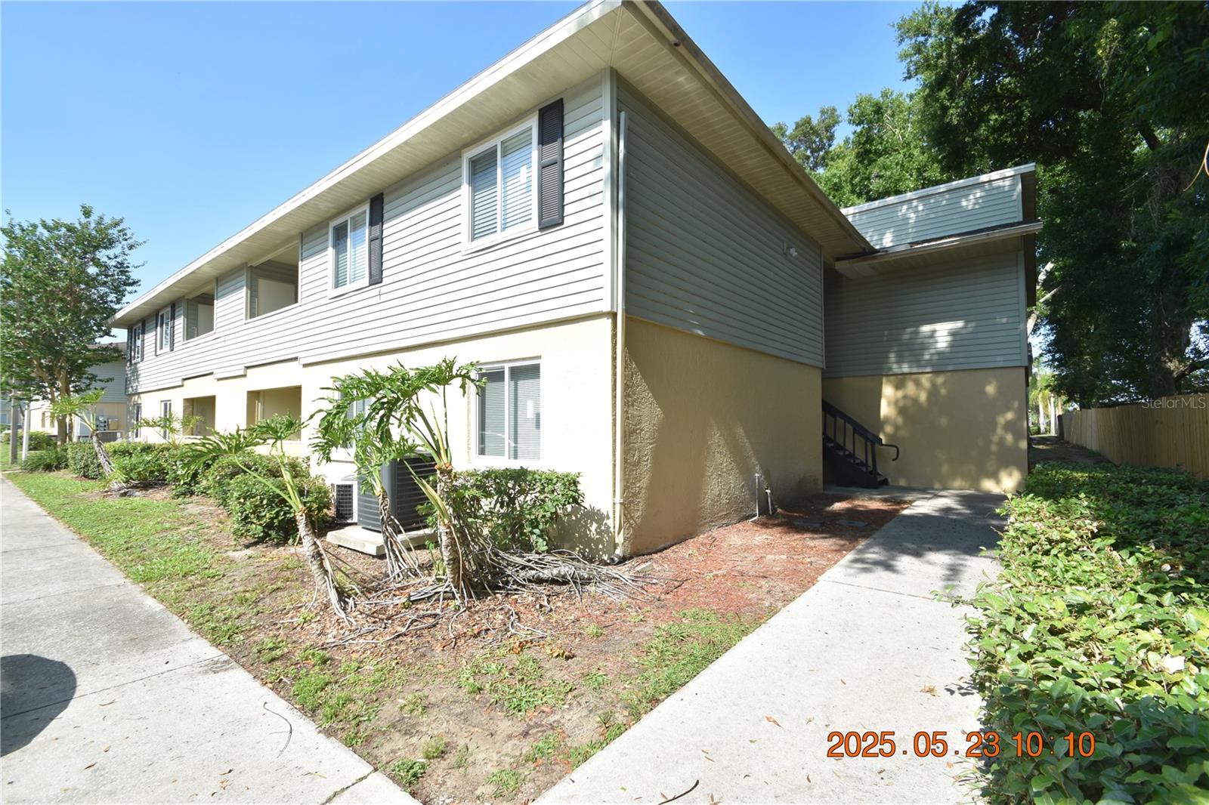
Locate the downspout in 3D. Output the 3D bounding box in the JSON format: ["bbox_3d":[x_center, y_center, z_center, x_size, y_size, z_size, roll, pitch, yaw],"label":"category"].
[{"bbox_3d":[0.157,-0.742,5.108,0.089,4.563,0.169,-2,-3,37],"label":"downspout"}]

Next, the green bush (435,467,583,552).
[{"bbox_3d":[-0.955,1.135,5.450,1.372,0.855,0.517,-2,-3,37],"label":"green bush"}]

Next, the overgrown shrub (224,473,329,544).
[{"bbox_3d":[-4.028,1.231,6.402,1.193,0.785,1.094,-2,-3,37],"label":"overgrown shrub"}]

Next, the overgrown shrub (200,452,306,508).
[{"bbox_3d":[-5.654,1.270,8.204,1.690,0.875,1.193,-2,-3,37],"label":"overgrown shrub"}]

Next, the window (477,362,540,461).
[{"bbox_3d":[-1.171,0.118,6.111,1.223,1.213,0.099,-2,-3,37],"label":"window"}]

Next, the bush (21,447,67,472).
[{"bbox_3d":[-17.285,1.737,15.809,1.988,0.716,1.292,-2,-3,37],"label":"bush"}]

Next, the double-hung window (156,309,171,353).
[{"bbox_3d":[-13.607,-2.195,15.579,1.392,1.362,0.109,-2,-3,37],"label":"double-hung window"}]

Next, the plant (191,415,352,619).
[{"bbox_3d":[-2.376,0.825,3.648,1.044,1.422,0.944,1,-3,-33],"label":"plant"}]

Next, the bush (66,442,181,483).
[{"bbox_3d":[-12.643,1.510,13.214,4.772,0.895,1.392,-2,-3,37],"label":"bush"}]

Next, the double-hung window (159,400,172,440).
[{"bbox_3d":[-13.210,0.555,15.267,1.243,1.203,0.099,-2,-3,37],"label":"double-hung window"}]

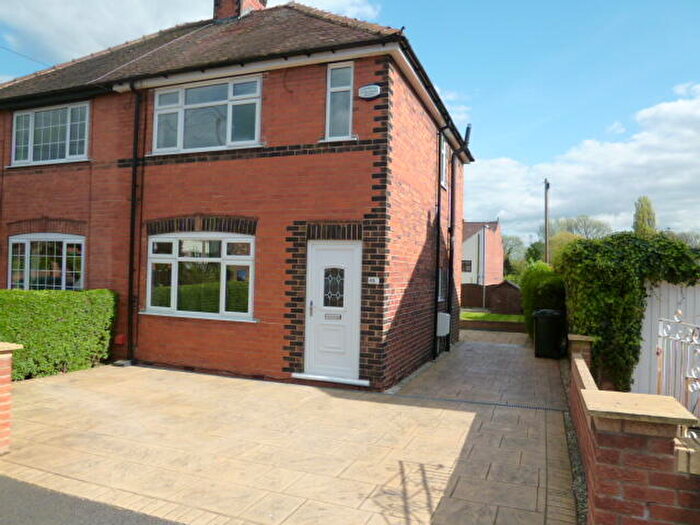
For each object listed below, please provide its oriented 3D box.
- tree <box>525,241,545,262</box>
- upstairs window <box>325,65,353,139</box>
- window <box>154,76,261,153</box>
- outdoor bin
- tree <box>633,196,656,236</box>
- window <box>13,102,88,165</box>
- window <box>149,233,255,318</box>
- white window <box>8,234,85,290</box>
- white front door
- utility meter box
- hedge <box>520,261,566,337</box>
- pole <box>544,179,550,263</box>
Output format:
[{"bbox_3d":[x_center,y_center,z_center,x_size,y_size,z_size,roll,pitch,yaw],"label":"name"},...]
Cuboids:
[{"bbox_3d":[17.129,0.704,44.951,2.600,5.491,2.600,1,-1,21],"label":"tree"},{"bbox_3d":[-0.155,-2.427,7.328,0.429,1.166,0.100,1,-1,21],"label":"upstairs window"},{"bbox_3d":[-2.462,-2.454,8.233,2.191,1.132,0.100,1,-1,21],"label":"window"},{"bbox_3d":[4.528,1.603,11.031,0.720,1.070,0.580,1,-1,21],"label":"outdoor bin"},{"bbox_3d":[35.040,-1.872,57.892,2.700,12.038,2.700,1,-1,21],"label":"tree"},{"bbox_3d":[-5.954,-2.514,9.604,2.137,1.119,0.100,1,-1,21],"label":"window"},{"bbox_3d":[-2.559,0.195,8.197,2.191,1.410,0.100,1,-1,21],"label":"window"},{"bbox_3d":[-6.004,0.133,9.550,2.164,1.404,0.100,1,-1,21],"label":"white window"},{"bbox_3d":[-0.256,0.717,7.312,0.902,2.086,0.100,1,-1,21],"label":"white front door"},{"bbox_3d":[2.046,1.351,10.649,0.210,0.498,0.500,1,-1,21],"label":"utility meter box"},{"bbox_3d":[5.410,1.127,13.534,1.250,2.280,1.800,1,-1,21],"label":"hedge"},{"bbox_3d":[13.686,-1.463,33.921,0.250,8.849,0.250,1,-1,21],"label":"pole"}]

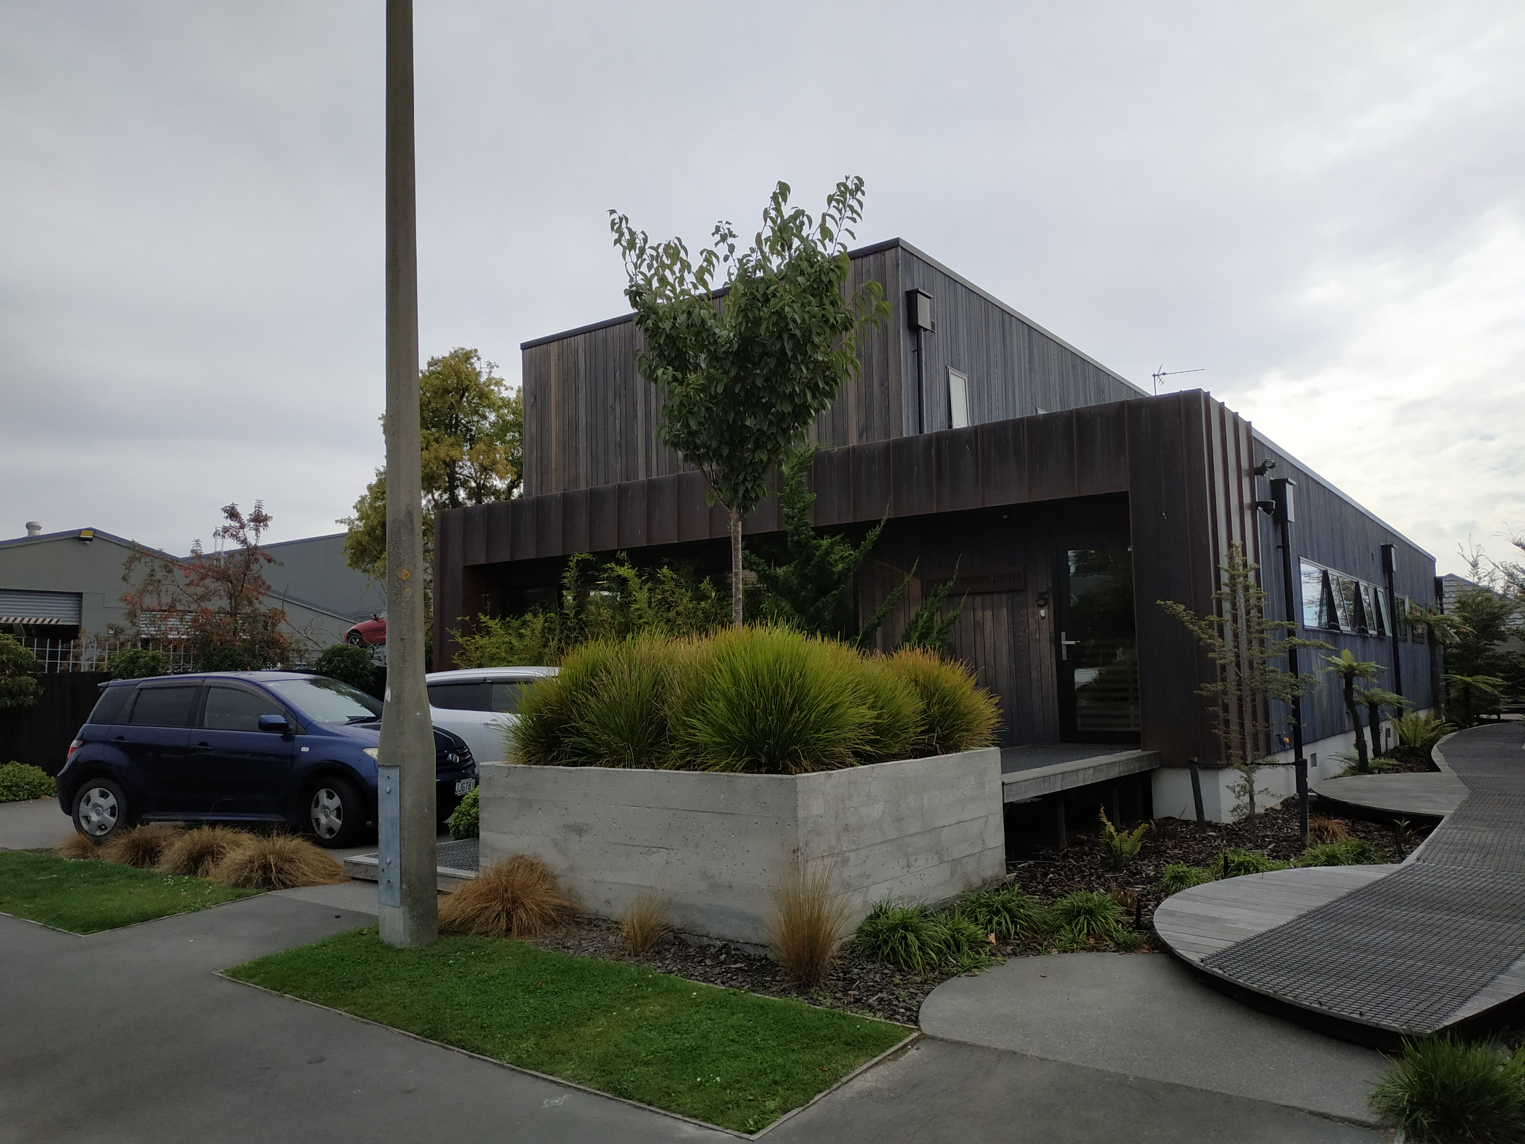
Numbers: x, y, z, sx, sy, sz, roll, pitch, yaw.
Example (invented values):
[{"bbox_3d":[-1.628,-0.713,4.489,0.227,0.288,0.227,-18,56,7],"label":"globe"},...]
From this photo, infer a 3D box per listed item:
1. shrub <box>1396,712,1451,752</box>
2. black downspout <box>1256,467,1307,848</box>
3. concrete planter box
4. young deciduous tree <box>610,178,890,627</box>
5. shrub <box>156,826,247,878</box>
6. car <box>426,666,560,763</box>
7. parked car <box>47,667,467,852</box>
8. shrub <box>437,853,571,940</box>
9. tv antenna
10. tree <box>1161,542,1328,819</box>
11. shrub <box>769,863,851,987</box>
[{"bbox_3d":[11.131,2.684,17.917,0.900,0.660,0.900,-5,-7,38],"label":"shrub"},{"bbox_3d":[5.758,0.935,11.600,0.420,4.010,0.400,-4,-7,38],"label":"black downspout"},{"bbox_3d":[-0.110,1.706,7.341,2.671,0.910,2.473,-5,-7,38],"label":"concrete planter box"},{"bbox_3d":[-0.090,-0.947,7.600,1.980,3.750,1.850,0,-5,-1],"label":"young deciduous tree"},{"bbox_3d":[-4.325,2.112,8.159,0.760,0.356,0.720,2,-6,-27],"label":"shrub"},{"bbox_3d":[-2.866,1.966,13.150,4.020,1.550,1.700,-2,-5,13],"label":"car"},{"bbox_3d":[-4.475,1.671,9.850,3.860,1.530,1.690,-2,-6,16],"label":"parked car"},{"bbox_3d":[-1.540,1.877,6.286,0.820,0.443,0.740,1,-5,-14],"label":"shrub"},{"bbox_3d":[8.366,-3.899,21.275,0.977,0.700,0.420,-3,-6,27],"label":"tv antenna"},{"bbox_3d":[4.216,1.016,9.250,1.430,2.533,1.350,-3,-6,24],"label":"tree"},{"bbox_3d":[0.220,1.653,5.058,0.390,0.600,0.390,-1,-5,0],"label":"shrub"}]

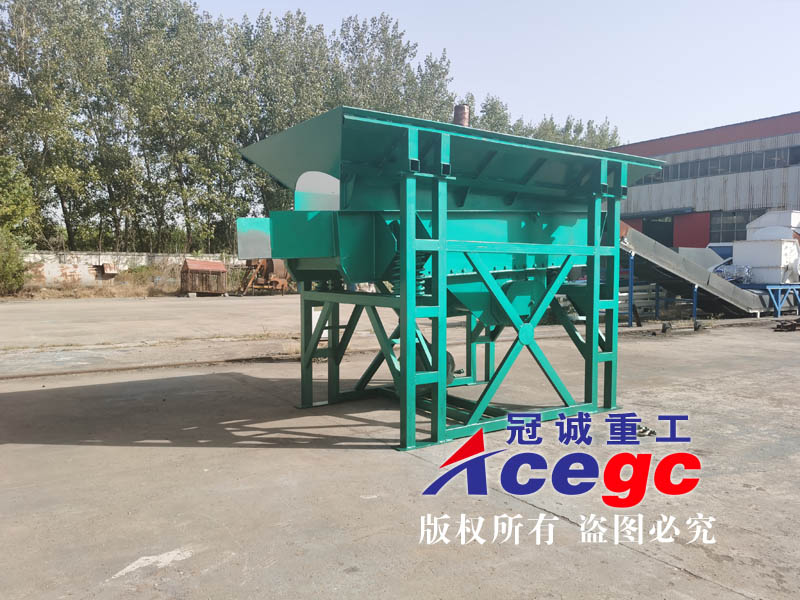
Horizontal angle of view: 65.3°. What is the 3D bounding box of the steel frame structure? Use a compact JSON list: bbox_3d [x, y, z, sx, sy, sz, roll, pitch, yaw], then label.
[{"bbox_3d":[0.708,-0.131,7.276,3.136,2.784,2.352,-2,3,-35],"label":"steel frame structure"}]

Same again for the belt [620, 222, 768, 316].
[{"bbox_3d":[9.273,-0.774,20.657,8.900,0.780,1.250,17,-8,-34],"label":"belt"}]

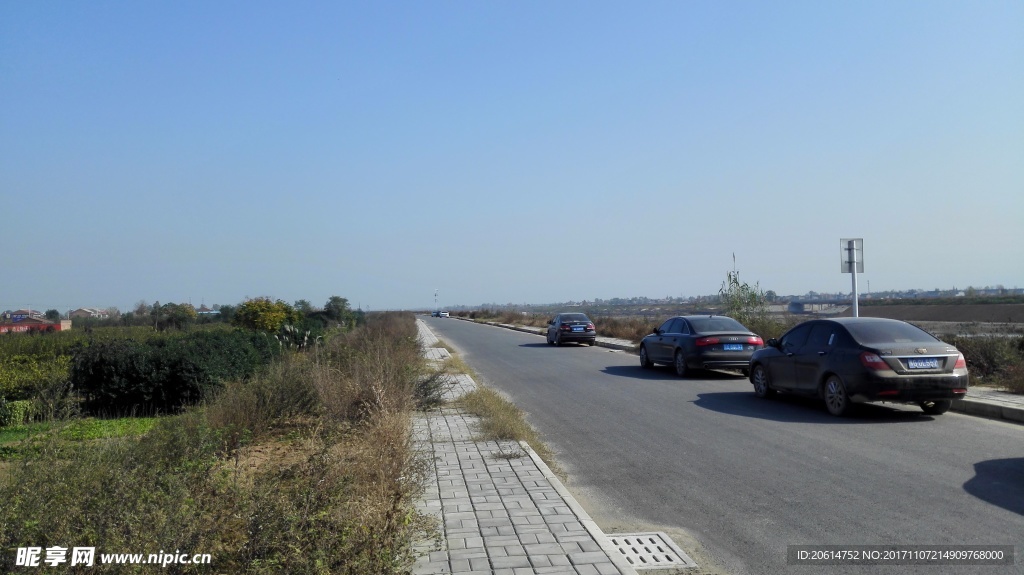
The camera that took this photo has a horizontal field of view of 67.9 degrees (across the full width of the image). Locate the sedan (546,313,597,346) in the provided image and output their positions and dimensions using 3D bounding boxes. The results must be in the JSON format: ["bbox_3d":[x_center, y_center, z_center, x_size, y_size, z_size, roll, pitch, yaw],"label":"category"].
[{"bbox_3d":[2.800,1.975,35.900,1.770,1.475,4.600,-1,-2,-4],"label":"sedan"}]

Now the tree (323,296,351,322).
[{"bbox_3d":[-18.014,2.959,78.000,3.000,4.070,2.900,-1,-2,0],"label":"tree"}]

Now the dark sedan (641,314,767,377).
[{"bbox_3d":[4.890,1.520,20.300,1.874,1.455,5.000,-1,-2,-7],"label":"dark sedan"}]

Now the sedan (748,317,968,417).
[{"bbox_3d":[5.680,1.298,13.120,1.790,1.470,4.630,-1,-2,-6],"label":"sedan"}]

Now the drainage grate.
[{"bbox_3d":[0.985,1.880,5.420,0.460,0.050,0.760,-1,-2,-7],"label":"drainage grate"}]

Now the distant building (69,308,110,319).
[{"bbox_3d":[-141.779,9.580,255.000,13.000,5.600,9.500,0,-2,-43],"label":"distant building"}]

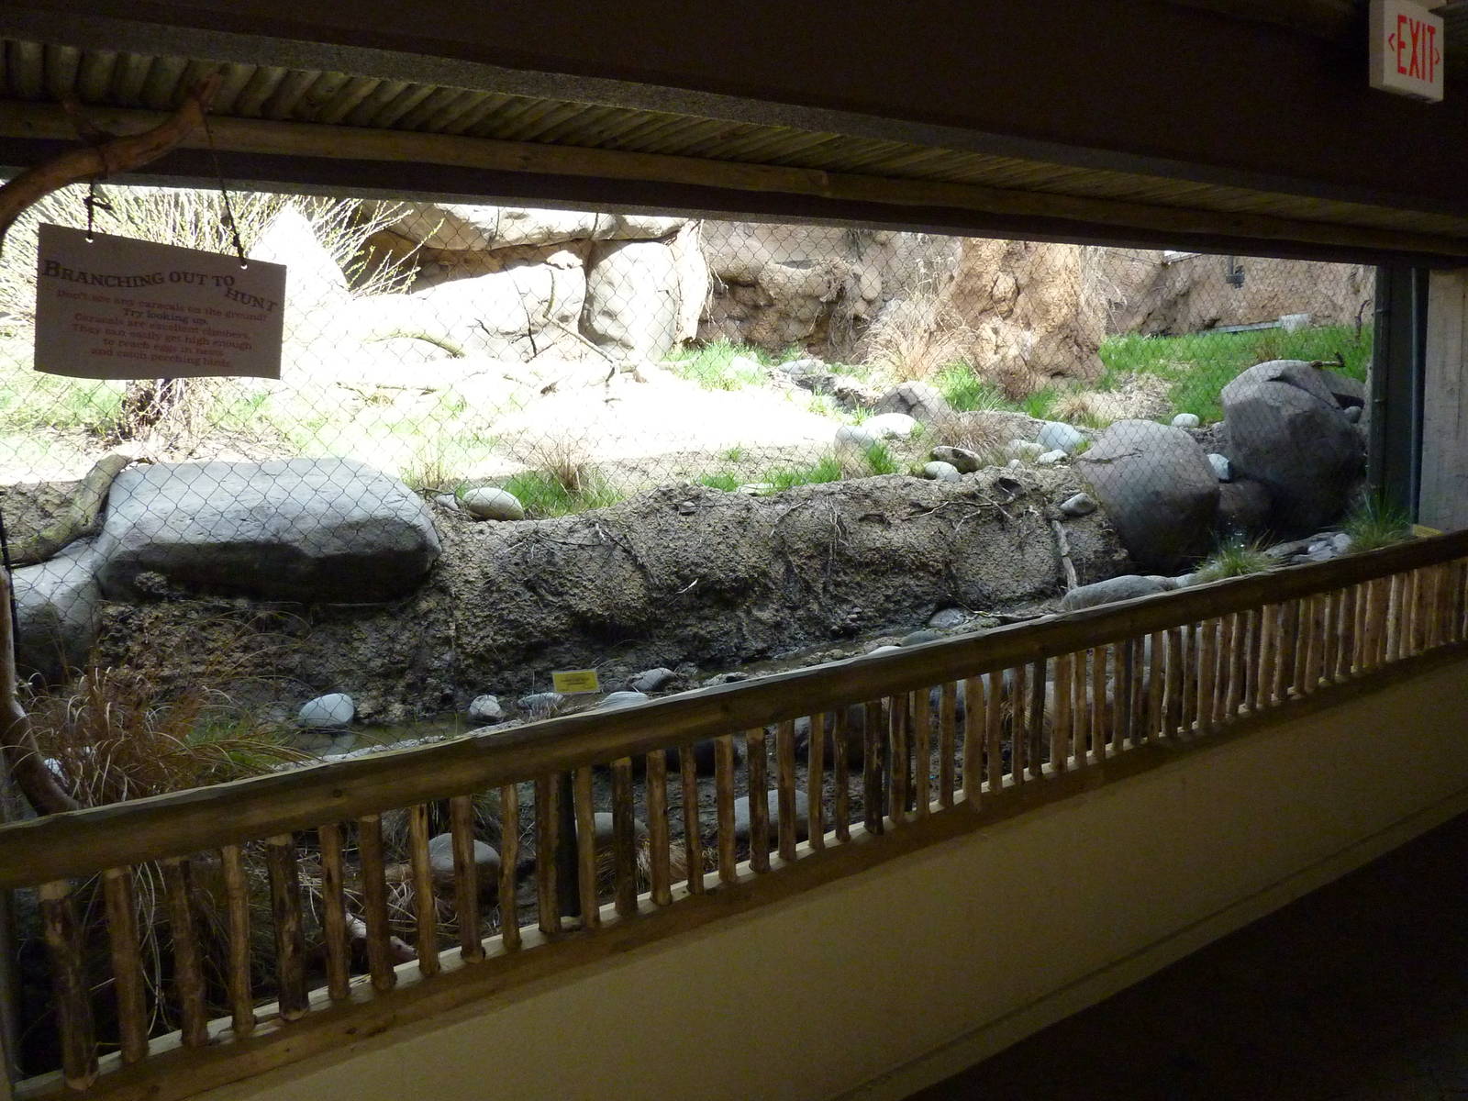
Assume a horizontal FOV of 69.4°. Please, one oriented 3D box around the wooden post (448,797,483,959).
[{"bbox_3d":[-0.457,0.564,1.824,0.034,0.287,0.034,-7,9,-33],"label":"wooden post"}]

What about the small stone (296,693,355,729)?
[{"bbox_3d":[-1.539,0.607,3.995,0.198,0.136,0.170,-5,8,-22],"label":"small stone"}]

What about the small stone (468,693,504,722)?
[{"bbox_3d":[-0.936,0.597,4.015,0.135,0.111,0.130,-4,8,-14],"label":"small stone"}]

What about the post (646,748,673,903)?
[{"bbox_3d":[-0.141,0.513,1.987,0.039,0.303,0.039,-2,9,0],"label":"post"}]

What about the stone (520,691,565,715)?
[{"bbox_3d":[-0.744,0.593,4.104,0.175,0.085,0.130,-3,8,-11],"label":"stone"}]

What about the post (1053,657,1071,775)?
[{"bbox_3d":[0.819,0.407,2.656,0.042,0.293,0.042,-7,10,-32],"label":"post"}]

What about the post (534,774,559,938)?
[{"bbox_3d":[-0.329,0.532,1.869,0.039,0.289,0.039,-7,10,-32],"label":"post"}]

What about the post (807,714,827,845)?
[{"bbox_3d":[0.172,0.467,2.182,0.032,0.282,0.032,-2,9,0],"label":"post"}]

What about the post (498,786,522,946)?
[{"bbox_3d":[-0.387,0.544,1.833,0.031,0.294,0.031,-7,10,-32],"label":"post"}]

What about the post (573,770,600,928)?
[{"bbox_3d":[-0.273,0.549,1.974,0.035,0.305,0.035,-7,10,-32],"label":"post"}]

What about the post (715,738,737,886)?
[{"bbox_3d":[-0.015,0.496,2.066,0.036,0.297,0.036,-2,9,0],"label":"post"}]

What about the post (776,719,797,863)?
[{"bbox_3d":[0.112,0.493,2.214,0.037,0.292,0.037,-2,9,0],"label":"post"}]

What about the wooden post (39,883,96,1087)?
[{"bbox_3d":[-0.945,0.617,1.503,0.037,0.302,0.037,-7,9,-33],"label":"wooden post"}]

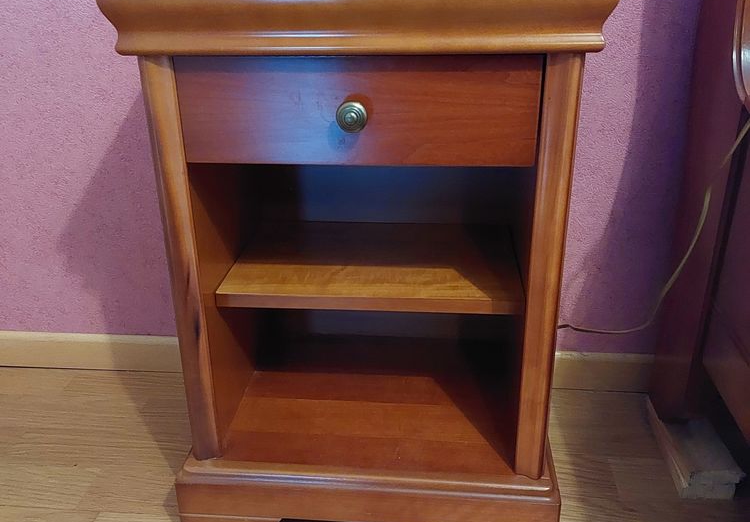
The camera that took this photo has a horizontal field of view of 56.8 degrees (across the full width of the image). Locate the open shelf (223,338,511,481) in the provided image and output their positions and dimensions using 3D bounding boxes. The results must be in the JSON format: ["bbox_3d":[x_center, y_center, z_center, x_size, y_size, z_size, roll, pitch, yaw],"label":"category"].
[{"bbox_3d":[0.002,0.199,1.003,0.369,0.021,0.323,1,23,5],"label":"open shelf"}]

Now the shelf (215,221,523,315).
[{"bbox_3d":[0.003,0.002,0.955,0.375,0.020,0.255,1,23,5],"label":"shelf"}]

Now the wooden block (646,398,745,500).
[{"bbox_3d":[0.477,0.267,1.060,0.084,0.043,0.228,1,23,5],"label":"wooden block"}]

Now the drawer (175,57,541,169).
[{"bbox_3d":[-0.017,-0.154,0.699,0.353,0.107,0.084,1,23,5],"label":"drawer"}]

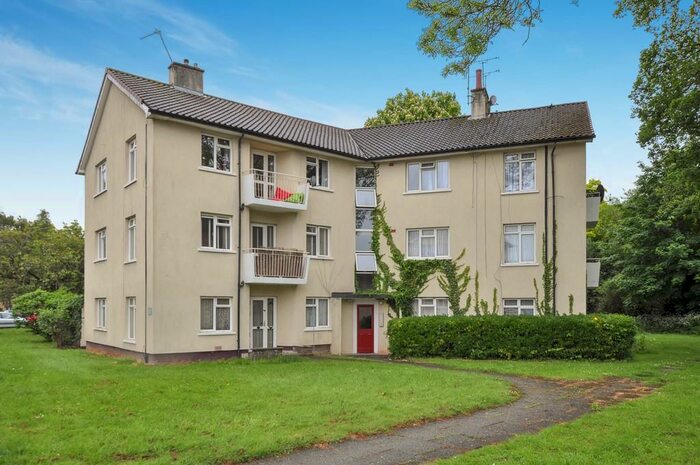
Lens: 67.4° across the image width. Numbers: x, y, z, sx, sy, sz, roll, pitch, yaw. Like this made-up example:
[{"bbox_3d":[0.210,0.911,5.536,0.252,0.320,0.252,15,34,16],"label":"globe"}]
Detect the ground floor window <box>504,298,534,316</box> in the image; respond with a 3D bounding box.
[{"bbox_3d":[6.329,3.238,19.630,1.159,1.535,0.140,-2,-5,21],"label":"ground floor window"}]

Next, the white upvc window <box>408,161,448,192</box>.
[{"bbox_3d":[3.093,-2.216,20.940,1.717,1.238,0.120,-1,-3,21],"label":"white upvc window"}]

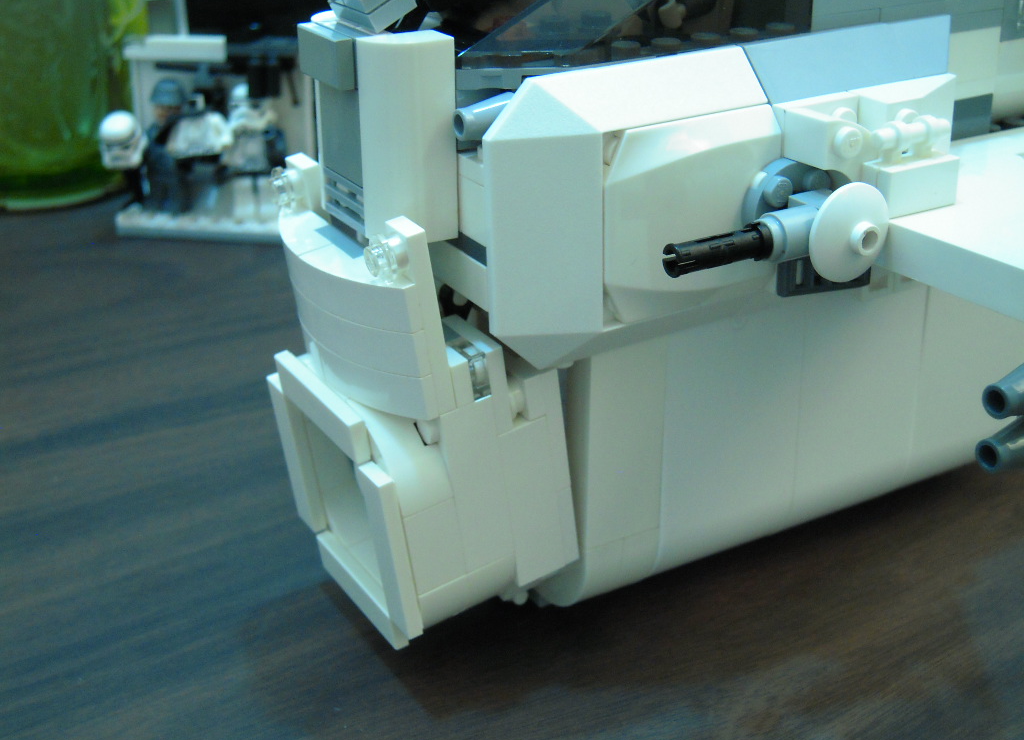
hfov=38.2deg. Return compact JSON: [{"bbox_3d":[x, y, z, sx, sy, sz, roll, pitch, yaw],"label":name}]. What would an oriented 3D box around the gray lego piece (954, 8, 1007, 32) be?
[{"bbox_3d":[0.084,-0.066,0.279,0.016,0.003,0.008,-14,28,-27],"label":"gray lego piece"}]

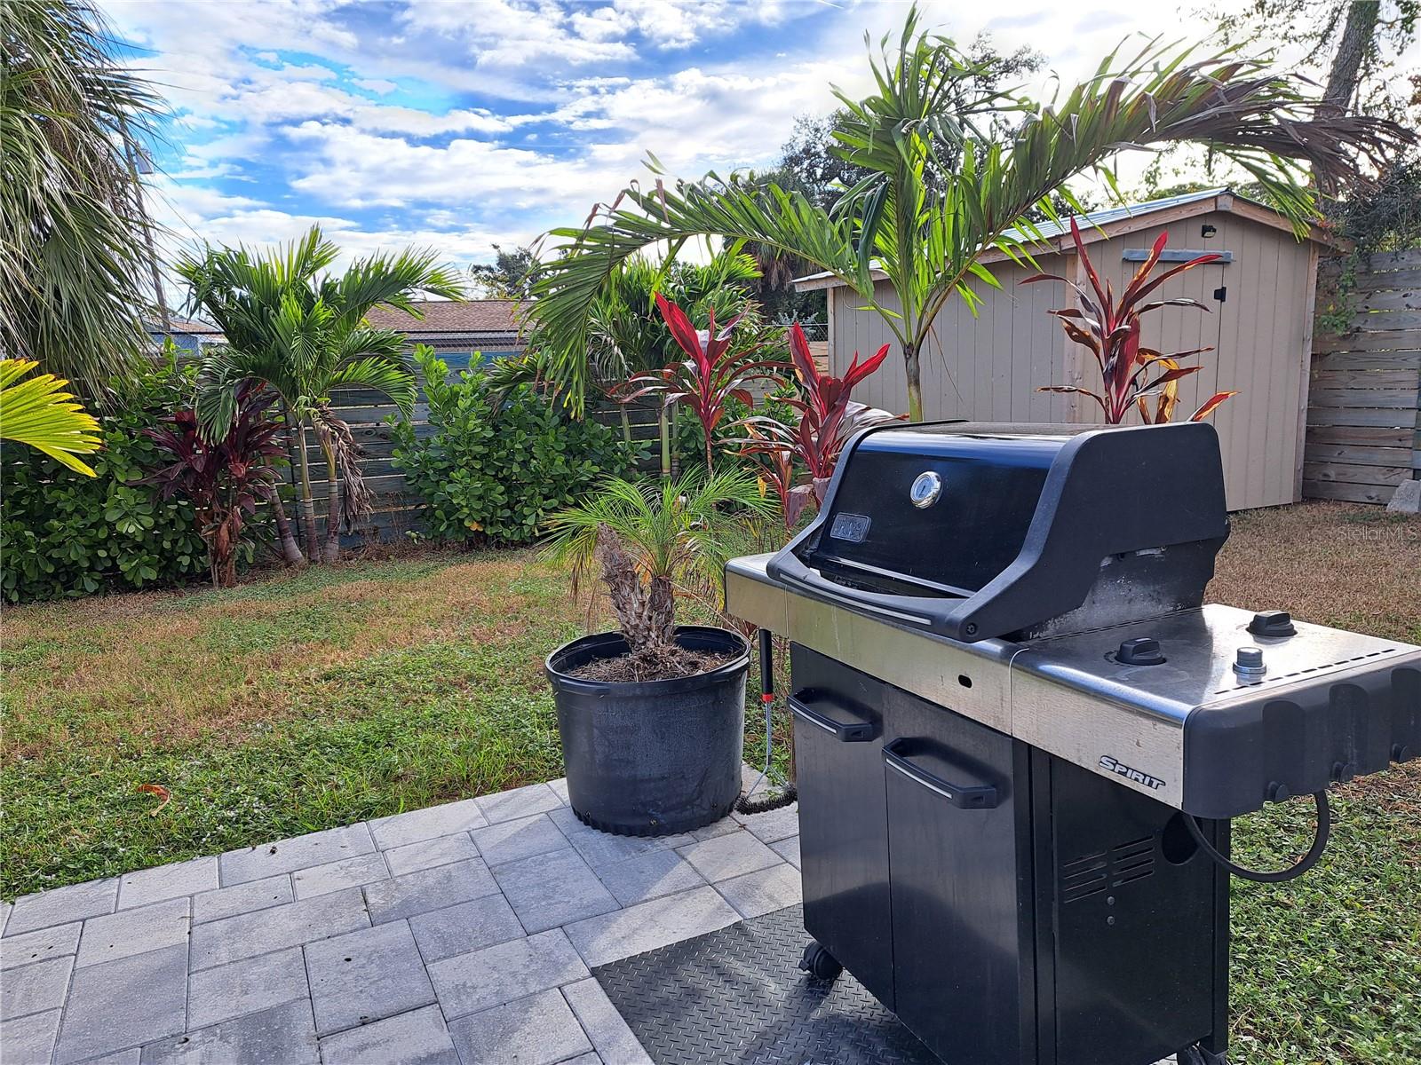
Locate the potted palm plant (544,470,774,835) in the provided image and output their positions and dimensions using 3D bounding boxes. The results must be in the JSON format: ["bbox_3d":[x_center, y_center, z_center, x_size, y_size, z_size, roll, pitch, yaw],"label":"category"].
[{"bbox_3d":[-0.167,0.308,2.900,0.670,0.981,0.660,-2,10,-4],"label":"potted palm plant"}]

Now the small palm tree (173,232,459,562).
[{"bbox_3d":[-2.855,-1.022,7.228,2.050,2.480,1.900,-6,10,-21],"label":"small palm tree"}]

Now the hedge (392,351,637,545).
[{"bbox_3d":[-1.646,-0.696,8.186,1.750,1.620,1.150,-7,11,-26],"label":"hedge"}]

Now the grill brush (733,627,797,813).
[{"bbox_3d":[0.119,0.399,2.184,0.150,0.448,0.050,-7,11,-26],"label":"grill brush"}]

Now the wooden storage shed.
[{"bbox_3d":[2.913,-1.498,8.620,2.960,2.370,3.360,-6,11,-25],"label":"wooden storage shed"}]

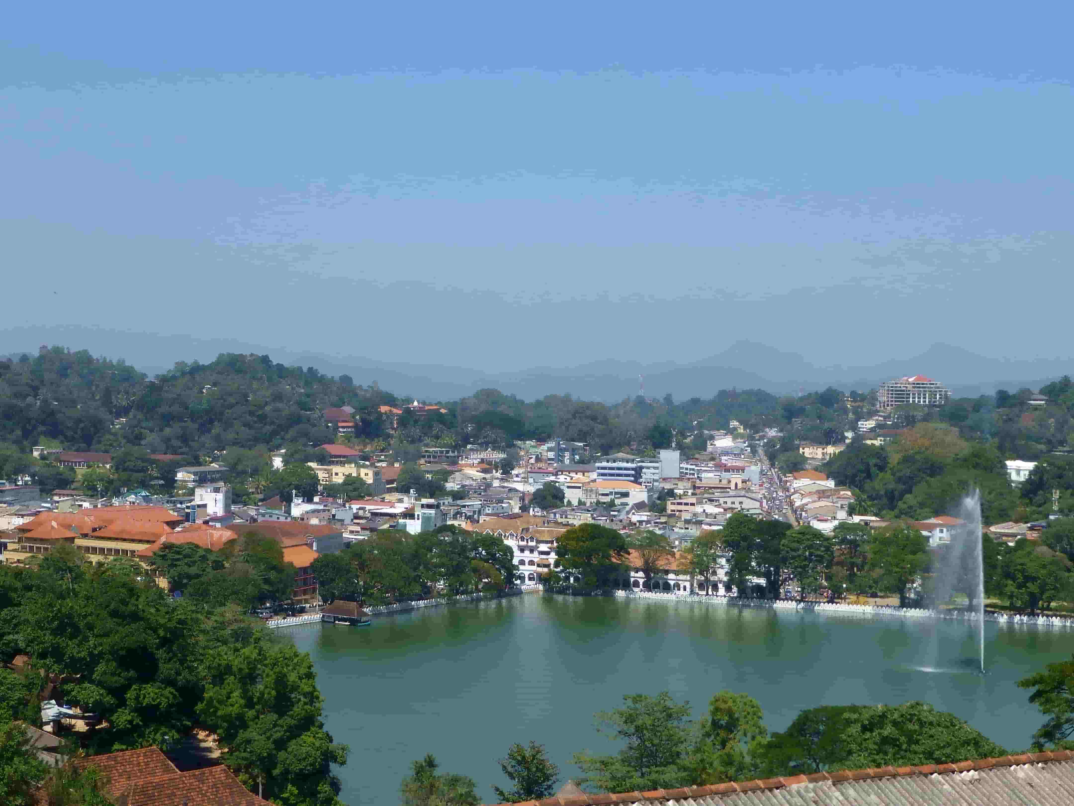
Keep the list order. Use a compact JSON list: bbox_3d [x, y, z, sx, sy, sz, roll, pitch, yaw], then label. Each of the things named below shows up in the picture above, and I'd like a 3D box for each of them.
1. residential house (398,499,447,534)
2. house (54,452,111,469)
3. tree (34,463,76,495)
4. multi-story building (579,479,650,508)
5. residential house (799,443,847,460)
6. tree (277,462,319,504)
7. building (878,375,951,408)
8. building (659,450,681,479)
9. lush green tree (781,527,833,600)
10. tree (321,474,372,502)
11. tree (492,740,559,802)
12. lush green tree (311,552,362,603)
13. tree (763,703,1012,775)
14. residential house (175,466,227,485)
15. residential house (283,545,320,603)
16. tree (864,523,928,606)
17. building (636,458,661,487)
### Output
[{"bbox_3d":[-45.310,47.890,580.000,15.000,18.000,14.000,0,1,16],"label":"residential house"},{"bbox_3d":[-276.670,35.480,890.000,32.000,10.500,12.000,0,1,0],"label":"house"},{"bbox_3d":[-234.710,37.380,710.000,21.240,15.520,19.000,0,0,-18],"label":"tree"},{"bbox_3d":[40.260,47.780,750.000,33.000,15.000,18.000,0,1,12],"label":"multi-story building"},{"bbox_3d":[186.970,31.940,955.000,28.000,11.000,14.000,0,1,7],"label":"residential house"},{"bbox_3d":[-101.670,34.430,620.000,18.190,18.550,17.000,0,0,-9],"label":"tree"},{"bbox_3d":[376.740,-10.190,1460.000,64.000,34.000,36.000,0,1,0],"label":"building"},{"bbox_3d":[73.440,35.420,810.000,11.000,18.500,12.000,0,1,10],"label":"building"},{"bbox_3d":[82.020,48.320,442.000,16.200,22.000,15.500,0,0,0],"label":"lush green tree"},{"bbox_3d":[-99.050,44.390,760.000,25.000,15.500,20.000,0,0,0],"label":"tree"},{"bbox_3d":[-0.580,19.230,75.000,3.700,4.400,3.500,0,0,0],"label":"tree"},{"bbox_3d":[-60.090,52.310,436.000,15.500,15.800,14.500,0,0,0],"label":"lush green tree"},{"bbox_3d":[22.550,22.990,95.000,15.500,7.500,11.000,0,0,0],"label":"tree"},{"bbox_3d":[-157.660,34.690,685.000,12.500,10.640,20.000,0,1,38],"label":"residential house"},{"bbox_3d":[-71.020,51.780,440.000,11.000,17.000,13.000,0,0,32],"label":"residential house"},{"bbox_3d":[116.430,52.530,473.000,20.500,27.000,19.000,0,1,14],"label":"tree"},{"bbox_3d":[57.780,36.710,755.000,12.500,16.510,14.000,0,0,7],"label":"building"}]

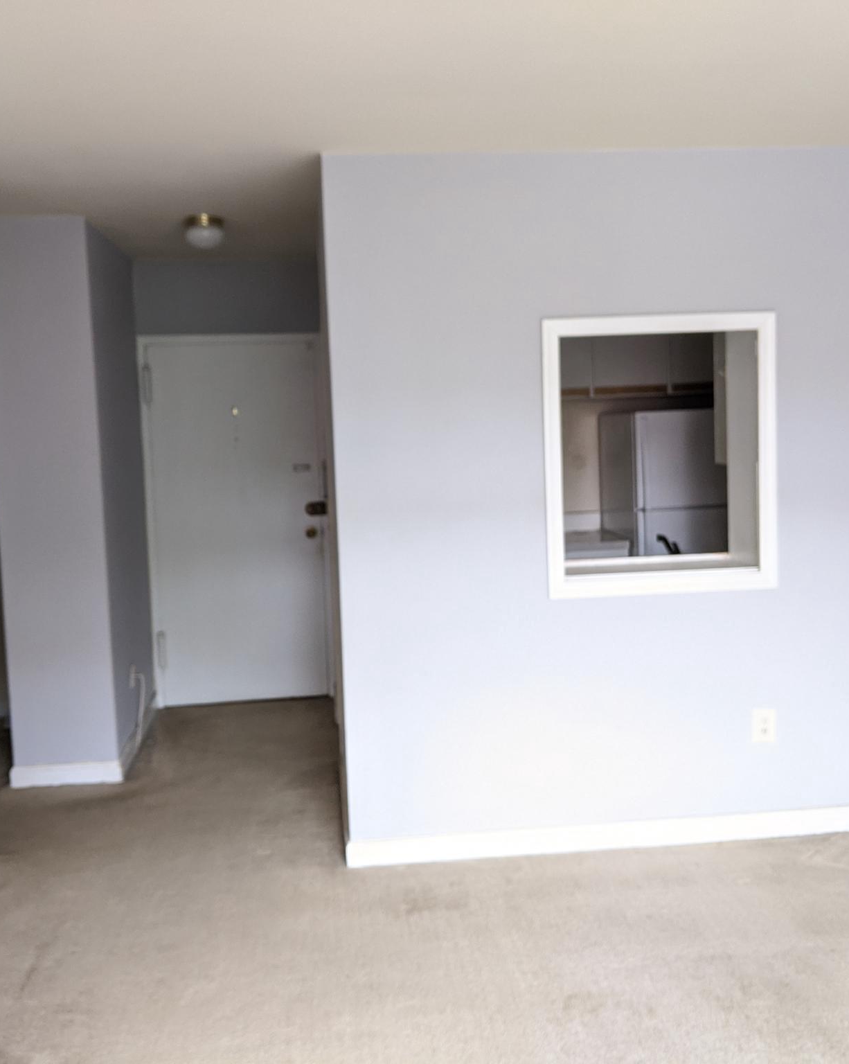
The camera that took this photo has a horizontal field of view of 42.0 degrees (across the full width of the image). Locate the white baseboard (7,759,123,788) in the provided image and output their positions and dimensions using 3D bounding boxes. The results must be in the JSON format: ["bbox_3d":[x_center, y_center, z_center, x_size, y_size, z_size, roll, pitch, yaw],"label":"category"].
[{"bbox_3d":[-1.584,1.075,4.912,0.478,0.104,0.018,-3,6,-6],"label":"white baseboard"}]

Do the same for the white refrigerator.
[{"bbox_3d":[1.396,0.132,5.959,0.708,1.567,0.688,-3,6,-6],"label":"white refrigerator"}]

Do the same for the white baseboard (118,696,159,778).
[{"bbox_3d":[-1.419,1.003,5.563,0.018,0.104,1.280,-3,6,-6],"label":"white baseboard"}]

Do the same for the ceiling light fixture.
[{"bbox_3d":[-0.956,-1.294,4.808,0.182,0.130,0.182,-3,6,-6],"label":"ceiling light fixture"}]

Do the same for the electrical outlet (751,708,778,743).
[{"bbox_3d":[1.242,0.708,4.033,0.078,0.120,0.010,-3,6,-6],"label":"electrical outlet"}]

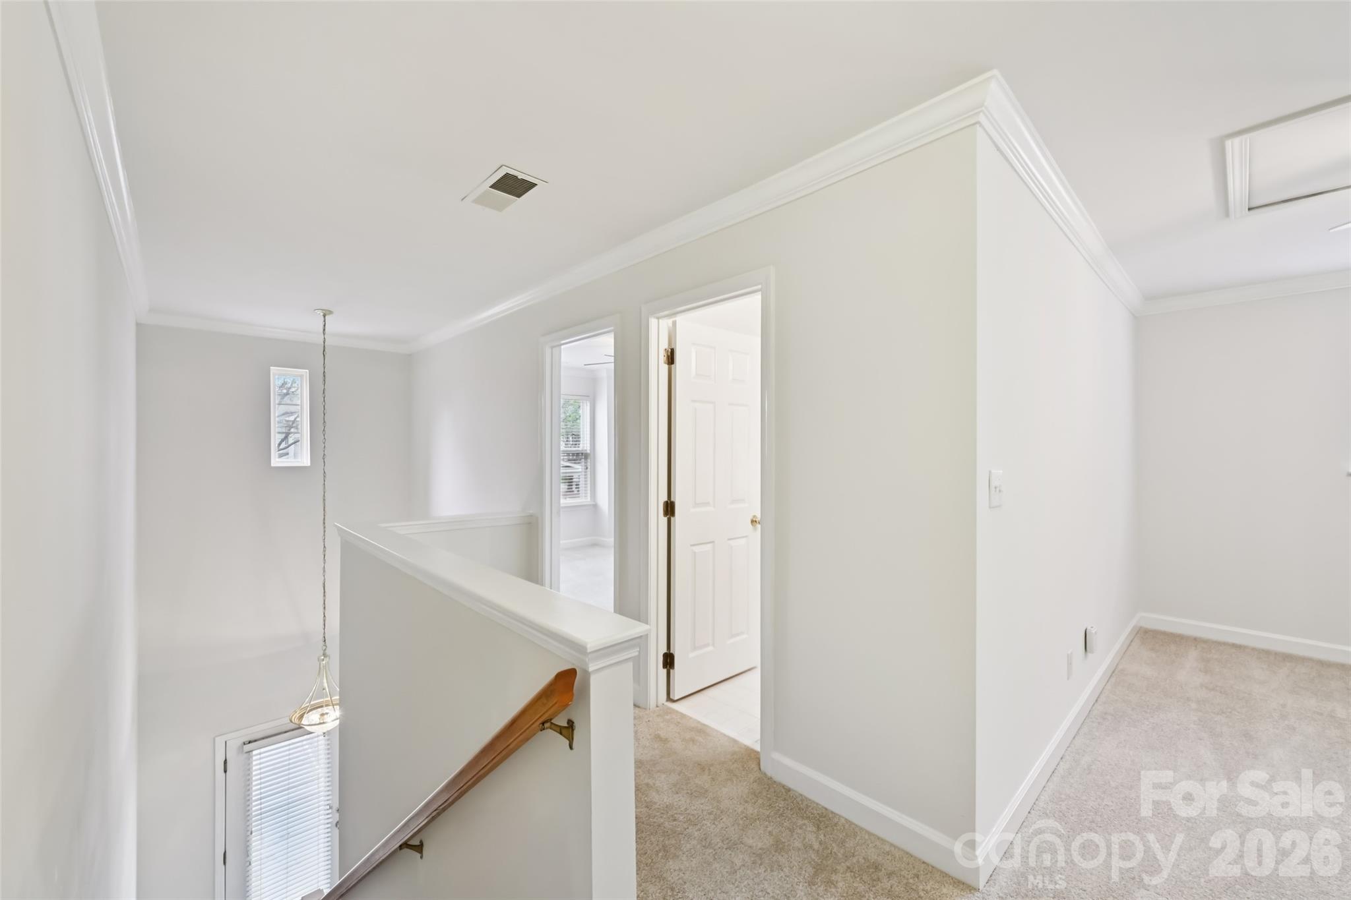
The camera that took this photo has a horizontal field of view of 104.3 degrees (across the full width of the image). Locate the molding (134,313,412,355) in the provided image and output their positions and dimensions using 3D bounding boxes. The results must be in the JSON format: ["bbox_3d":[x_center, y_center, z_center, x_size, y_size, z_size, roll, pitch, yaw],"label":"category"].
[{"bbox_3d":[-3.414,-1.025,4.688,1.949,0.095,0.080,0,0,-43],"label":"molding"}]

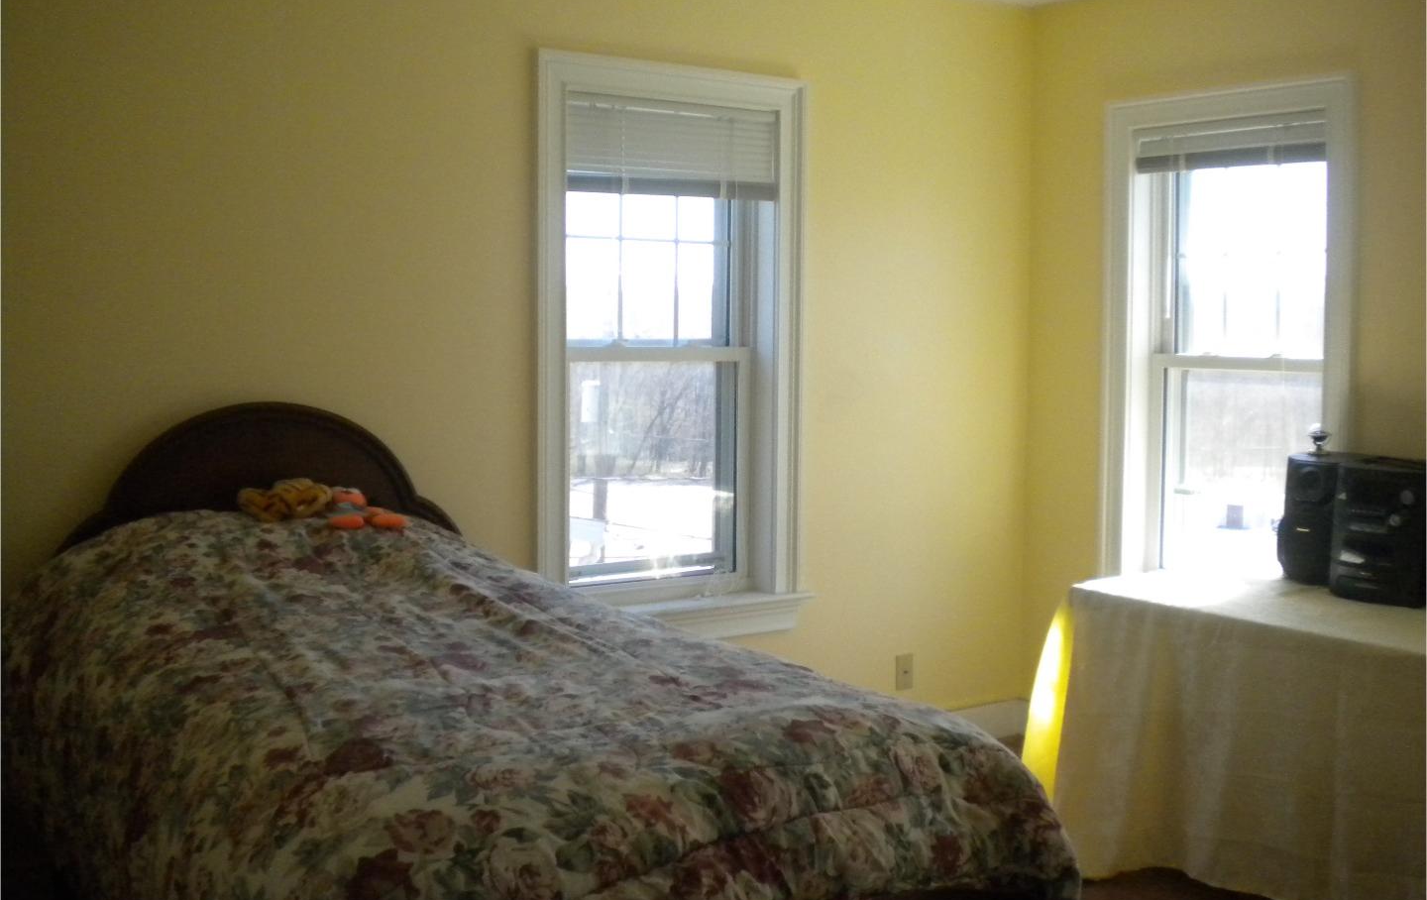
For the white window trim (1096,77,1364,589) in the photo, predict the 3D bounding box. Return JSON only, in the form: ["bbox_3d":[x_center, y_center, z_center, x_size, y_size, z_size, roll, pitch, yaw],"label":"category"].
[{"bbox_3d":[1.510,-0.263,4.314,0.140,1.580,0.825,-4,7,-38],"label":"white window trim"}]

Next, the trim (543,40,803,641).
[{"bbox_3d":[-0.109,-0.240,4.001,0.905,1.590,0.140,-4,7,-38],"label":"trim"}]

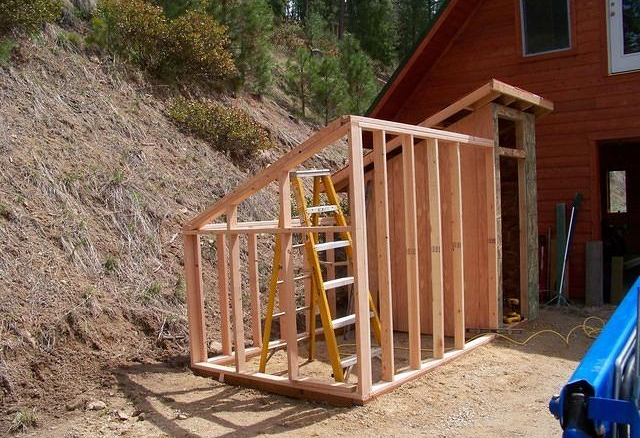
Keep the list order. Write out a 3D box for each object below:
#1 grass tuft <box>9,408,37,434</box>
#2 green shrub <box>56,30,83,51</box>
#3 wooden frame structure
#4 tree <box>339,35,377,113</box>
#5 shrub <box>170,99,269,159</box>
[{"bbox_3d":[-1.950,1.324,4.000,0.180,0.140,0.170,-2,1,0],"label":"grass tuft"},{"bbox_3d":[-4.722,-3.365,11.500,0.490,0.415,0.441,-2,0,-22],"label":"green shrub"},{"bbox_3d":[0.712,-0.006,6.429,2.247,2.604,3.980,-2,0,38],"label":"wooden frame structure"},{"bbox_3d":[1.383,-5.255,22.500,1.401,3.024,1.401,-2,0,4],"label":"tree"},{"bbox_3d":[-1.977,-1.800,12.000,1.946,1.145,1.460,-2,0,-9],"label":"shrub"}]

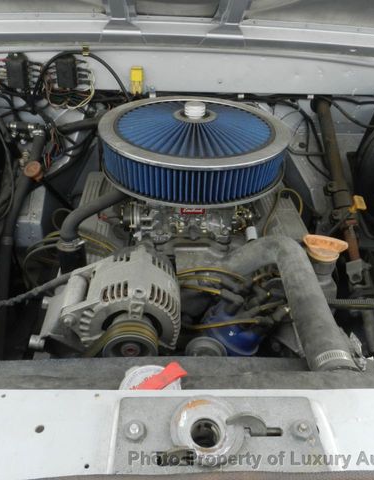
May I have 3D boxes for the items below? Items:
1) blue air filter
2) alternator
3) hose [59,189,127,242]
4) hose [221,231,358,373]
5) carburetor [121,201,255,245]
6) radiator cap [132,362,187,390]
[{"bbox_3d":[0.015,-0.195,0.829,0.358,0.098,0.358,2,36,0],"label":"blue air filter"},{"bbox_3d":[-0.102,0.088,0.584,0.182,0.150,0.160,2,36,0],"label":"alternator"},{"bbox_3d":[-0.164,-0.063,0.784,0.125,0.080,0.160,2,36,0],"label":"hose"},{"bbox_3d":[0.113,0.080,0.586,0.155,0.100,0.280,2,36,0],"label":"hose"},{"bbox_3d":[0.000,-0.095,0.887,0.255,0.125,0.210,2,36,0],"label":"carburetor"},{"bbox_3d":[-0.033,0.136,0.421,0.065,0.012,0.021,-18,40,-25],"label":"radiator cap"}]

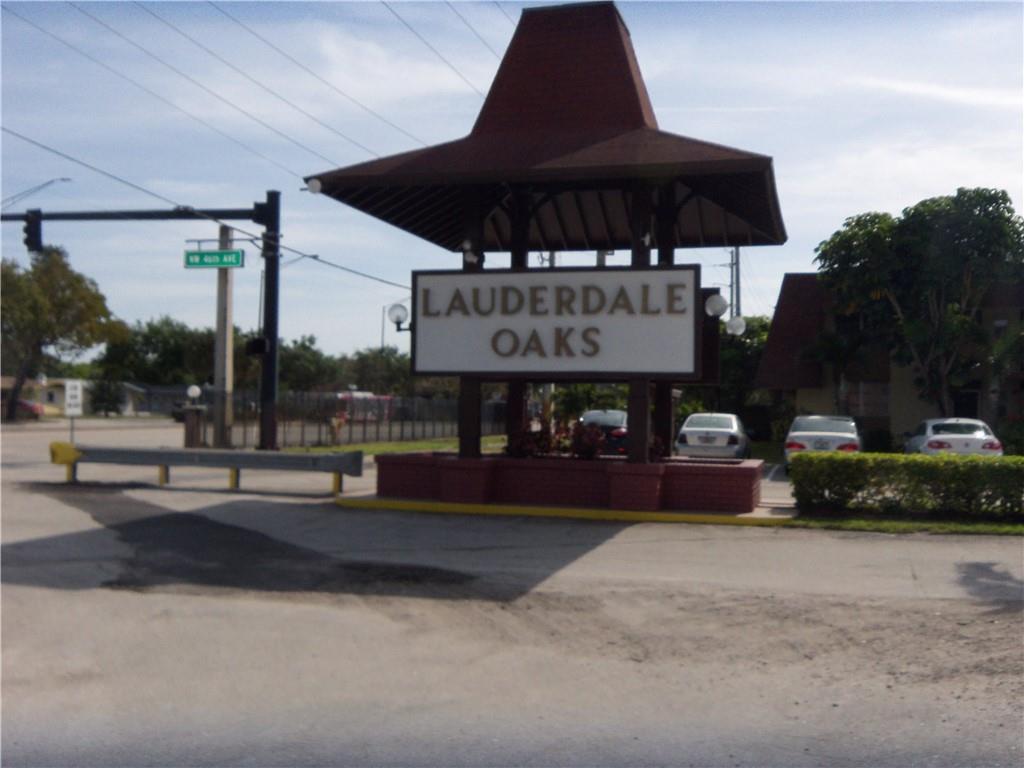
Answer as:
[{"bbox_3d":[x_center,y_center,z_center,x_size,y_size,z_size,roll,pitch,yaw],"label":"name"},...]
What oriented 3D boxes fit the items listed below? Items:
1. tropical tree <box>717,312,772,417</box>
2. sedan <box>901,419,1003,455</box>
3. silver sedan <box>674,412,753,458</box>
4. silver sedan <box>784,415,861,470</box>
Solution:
[{"bbox_3d":[9.700,-0.131,43.000,4.000,5.700,4.000,0,-2,16],"label":"tropical tree"},{"bbox_3d":[11.080,1.570,26.250,1.840,1.450,4.750,0,-2,16],"label":"sedan"},{"bbox_3d":[5.600,1.550,28.600,1.740,1.450,4.400,0,-2,16],"label":"silver sedan"},{"bbox_3d":[8.270,1.561,27.700,1.820,1.460,4.800,0,-2,16],"label":"silver sedan"}]

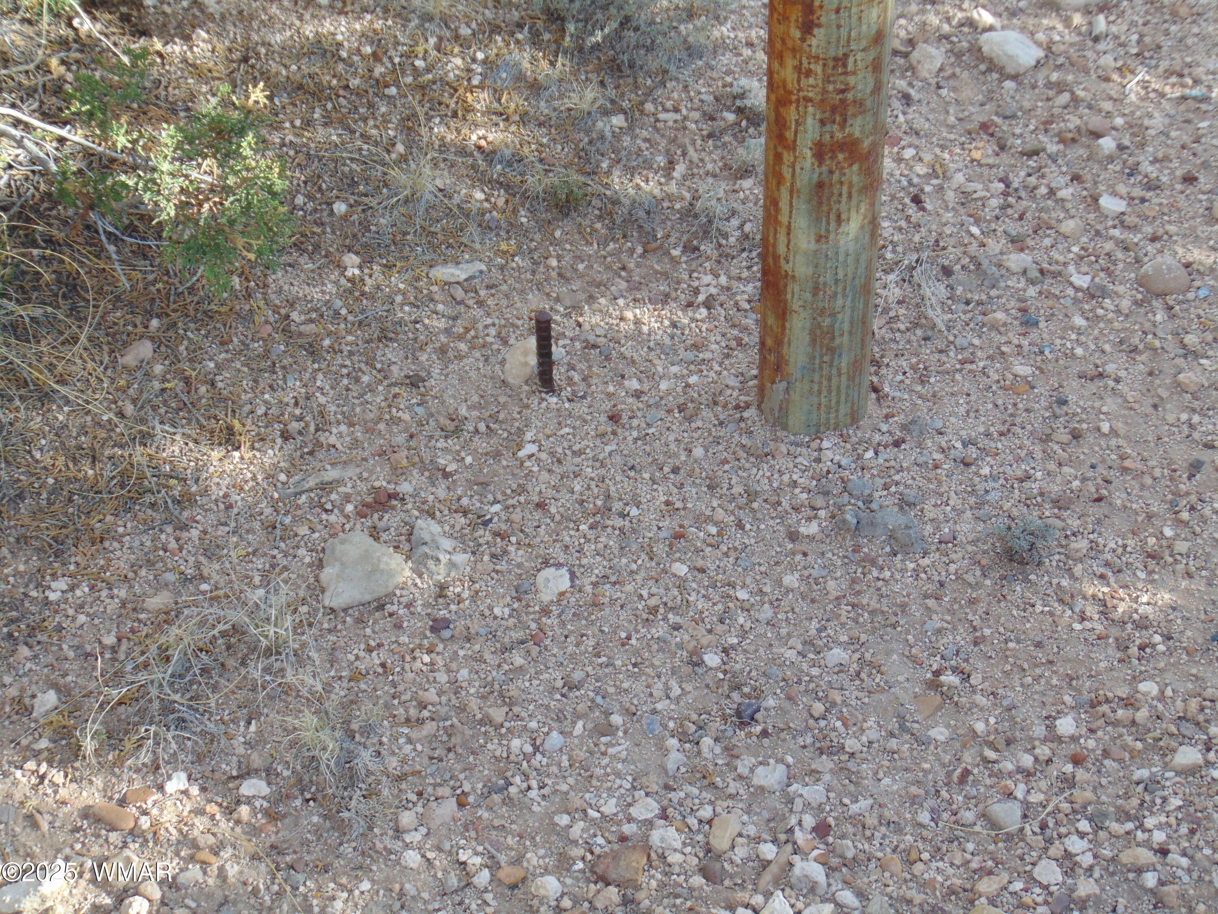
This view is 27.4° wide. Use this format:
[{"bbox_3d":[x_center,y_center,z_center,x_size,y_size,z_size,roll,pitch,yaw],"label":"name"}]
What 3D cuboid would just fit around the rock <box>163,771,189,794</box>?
[{"bbox_3d":[-0.364,0.275,2.106,0.021,0.014,0.024,-2,40,0],"label":"rock"}]

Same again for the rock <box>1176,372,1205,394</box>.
[{"bbox_3d":[0.584,-0.074,2.508,0.029,0.017,0.031,-2,40,0],"label":"rock"}]

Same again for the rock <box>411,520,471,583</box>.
[{"bbox_3d":[-0.156,0.088,2.325,0.055,0.028,0.069,-2,40,0],"label":"rock"}]

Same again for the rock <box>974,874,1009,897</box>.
[{"bbox_3d":[0.319,0.355,2.078,0.033,0.011,0.016,-25,49,-22],"label":"rock"}]

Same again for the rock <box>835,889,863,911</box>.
[{"bbox_3d":[0.191,0.352,1.988,0.022,0.013,0.019,-2,40,0],"label":"rock"}]

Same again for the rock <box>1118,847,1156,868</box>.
[{"bbox_3d":[0.442,0.336,2.095,0.032,0.013,0.017,-1,45,1],"label":"rock"}]

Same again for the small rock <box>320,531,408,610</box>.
[{"bbox_3d":[-0.235,0.102,2.339,0.083,0.029,0.078,-13,42,-13],"label":"small rock"}]

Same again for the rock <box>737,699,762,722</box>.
[{"bbox_3d":[0.126,0.227,2.226,0.022,0.014,0.021,4,45,6],"label":"rock"}]

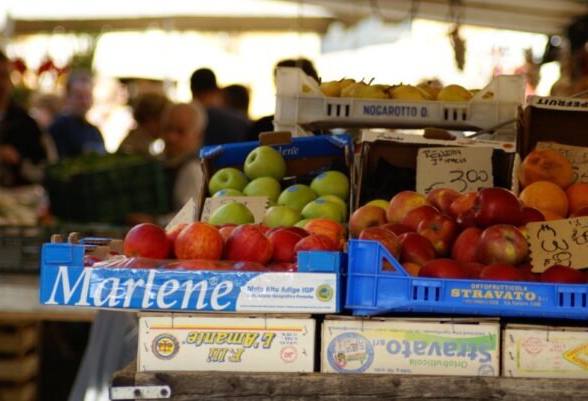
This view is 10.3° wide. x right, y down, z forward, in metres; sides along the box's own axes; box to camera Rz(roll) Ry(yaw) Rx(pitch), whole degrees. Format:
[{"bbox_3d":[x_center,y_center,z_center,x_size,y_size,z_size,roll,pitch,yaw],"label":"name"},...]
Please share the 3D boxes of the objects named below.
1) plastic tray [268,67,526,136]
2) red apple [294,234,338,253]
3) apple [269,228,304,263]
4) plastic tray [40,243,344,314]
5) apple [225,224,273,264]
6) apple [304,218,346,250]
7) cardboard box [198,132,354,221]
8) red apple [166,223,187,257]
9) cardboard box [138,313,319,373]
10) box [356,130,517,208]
[{"bbox_3d":[0.226,-0.207,6.719,0.500,0.115,0.300,2,2,5],"label":"plastic tray"},{"bbox_3d":[0.036,0.092,5.500,0.075,0.068,0.075,2,1,5],"label":"red apple"},{"bbox_3d":[-0.011,0.083,5.530,0.076,0.069,0.076,2,1,5],"label":"apple"},{"bbox_3d":[-0.156,0.124,5.558,0.500,0.106,0.300,2,1,5],"label":"plastic tray"},{"bbox_3d":[-0.075,0.076,5.510,0.081,0.071,0.081,2,1,5],"label":"apple"},{"bbox_3d":[0.055,0.066,5.580,0.073,0.067,0.073,2,1,5],"label":"apple"},{"bbox_3d":[-0.035,0.029,6.263,0.300,0.120,0.460,-4,23,2],"label":"cardboard box"},{"bbox_3d":[-0.193,0.077,5.620,0.077,0.070,0.077,2,1,5],"label":"red apple"},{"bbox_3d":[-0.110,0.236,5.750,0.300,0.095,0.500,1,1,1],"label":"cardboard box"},{"bbox_3d":[0.270,0.027,6.213,0.300,0.120,0.460,6,24,1],"label":"box"}]

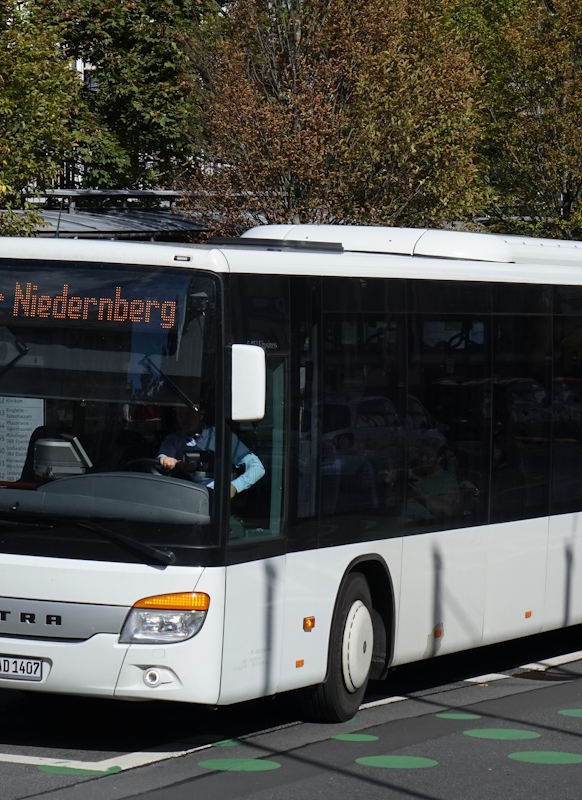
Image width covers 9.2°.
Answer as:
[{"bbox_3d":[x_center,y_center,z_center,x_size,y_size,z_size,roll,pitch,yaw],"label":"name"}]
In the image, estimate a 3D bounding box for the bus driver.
[{"bbox_3d":[-0.608,0.665,22.936,0.600,1.320,0.850,3,2,20],"label":"bus driver"}]

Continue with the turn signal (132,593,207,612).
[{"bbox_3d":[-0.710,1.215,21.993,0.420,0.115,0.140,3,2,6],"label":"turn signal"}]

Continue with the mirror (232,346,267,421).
[{"bbox_3d":[-0.249,-0.104,21.862,0.240,0.470,0.180,3,2,8],"label":"mirror"}]

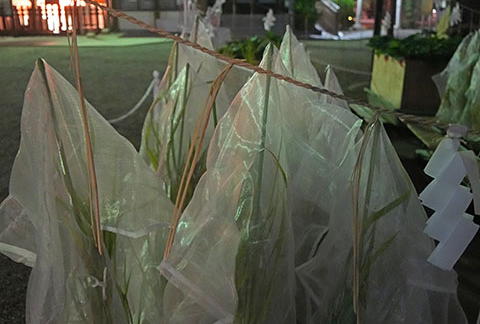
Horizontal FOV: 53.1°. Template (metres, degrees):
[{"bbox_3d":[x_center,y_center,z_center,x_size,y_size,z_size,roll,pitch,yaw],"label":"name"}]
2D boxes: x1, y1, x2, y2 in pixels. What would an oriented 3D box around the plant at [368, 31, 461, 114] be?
[{"bbox_3d":[2.720,-1.362,7.239,1.000,1.030,1.200,0,18,0],"label":"plant"}]

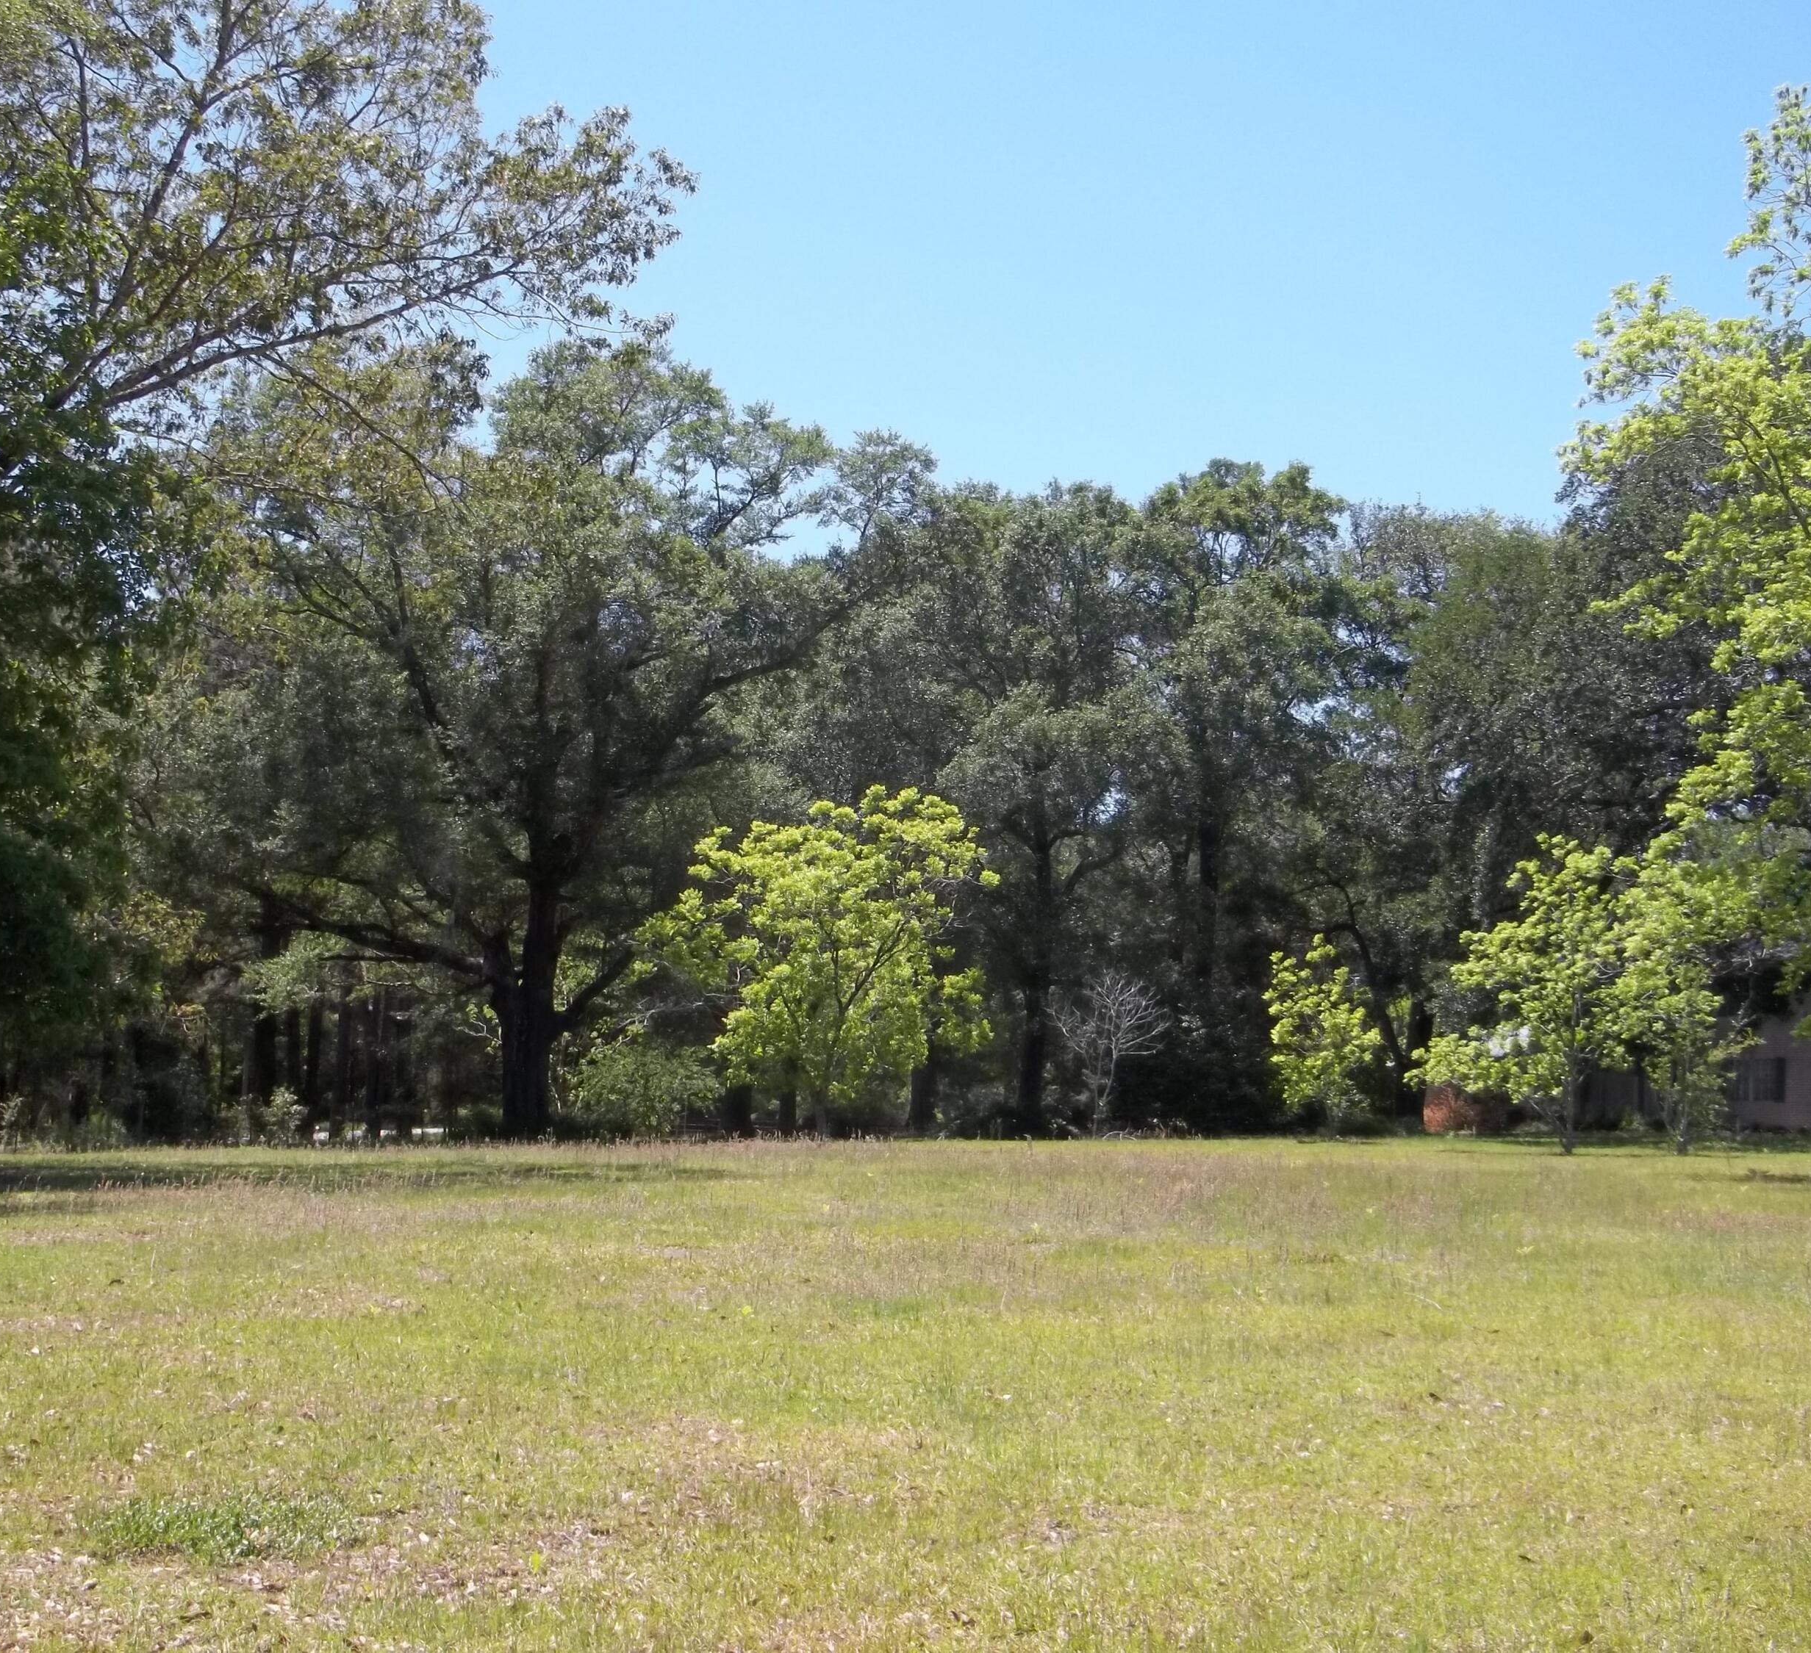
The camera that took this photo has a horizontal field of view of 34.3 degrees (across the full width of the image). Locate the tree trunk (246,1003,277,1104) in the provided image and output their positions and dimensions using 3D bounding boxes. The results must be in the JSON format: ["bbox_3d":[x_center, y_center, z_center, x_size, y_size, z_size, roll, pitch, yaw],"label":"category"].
[{"bbox_3d":[-17.567,6.303,80.000,0.720,3.072,0.700,0,-5,0],"label":"tree trunk"}]

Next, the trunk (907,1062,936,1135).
[{"bbox_3d":[0.355,6.243,67.000,0.660,1.742,0.640,0,-5,0],"label":"trunk"}]

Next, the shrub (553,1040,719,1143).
[{"bbox_3d":[-6.034,5.937,66.000,3.570,2.301,2.800,0,-5,0],"label":"shrub"}]

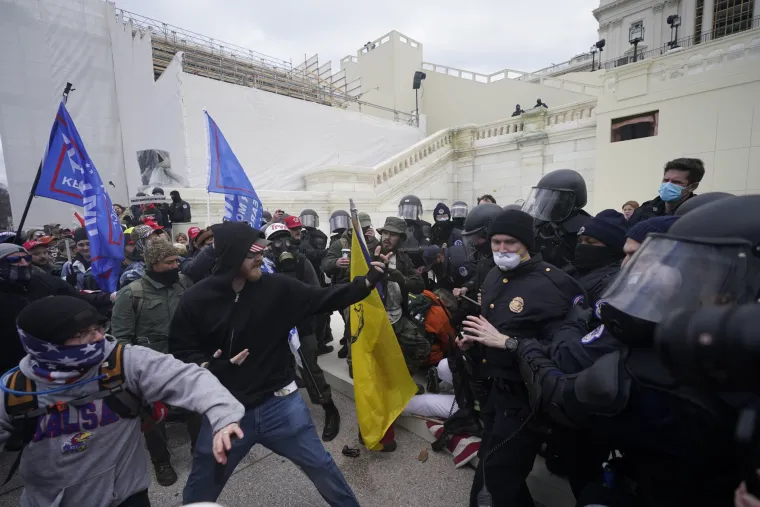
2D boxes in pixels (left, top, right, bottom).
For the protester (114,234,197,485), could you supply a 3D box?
[{"bbox_3d":[-1.720,0.782,2.600,0.420,1.770,0.600,4,8,41],"label":"protester"}]

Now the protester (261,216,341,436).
[{"bbox_3d":[-0.725,0.656,3.080,0.700,1.860,0.580,-3,6,-9],"label":"protester"}]

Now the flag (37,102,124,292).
[{"bbox_3d":[-2.518,-0.481,2.850,0.600,1.520,0.340,-6,8,-37],"label":"flag"}]

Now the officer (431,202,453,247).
[{"bbox_3d":[0.856,0.255,4.700,0.570,1.830,0.420,0,6,13],"label":"officer"}]

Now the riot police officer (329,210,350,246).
[{"bbox_3d":[-0.544,0.310,4.650,0.580,1.810,0.420,-3,6,-12],"label":"riot police officer"}]

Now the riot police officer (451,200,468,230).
[{"bbox_3d":[1.271,0.151,5.400,0.580,1.860,0.420,0,7,14],"label":"riot police officer"}]

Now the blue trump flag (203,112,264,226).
[{"bbox_3d":[-1.615,-0.888,3.750,0.600,1.360,0.320,-4,7,-22],"label":"blue trump flag"}]

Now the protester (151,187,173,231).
[{"bbox_3d":[-5.026,-0.601,7.700,0.550,1.780,0.400,-5,7,-26],"label":"protester"}]

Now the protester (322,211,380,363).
[{"bbox_3d":[-0.356,0.373,4.220,0.660,1.770,0.480,-4,7,-23],"label":"protester"}]

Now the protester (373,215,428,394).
[{"bbox_3d":[0.187,0.481,3.420,0.600,1.700,0.550,0,7,18],"label":"protester"}]

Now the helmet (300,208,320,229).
[{"bbox_3d":[-0.988,-0.497,4.800,0.270,0.280,0.320,-1,6,3],"label":"helmet"}]

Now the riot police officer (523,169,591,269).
[{"bbox_3d":[1.144,0.475,2.050,0.480,1.900,0.600,-4,7,-20],"label":"riot police officer"}]

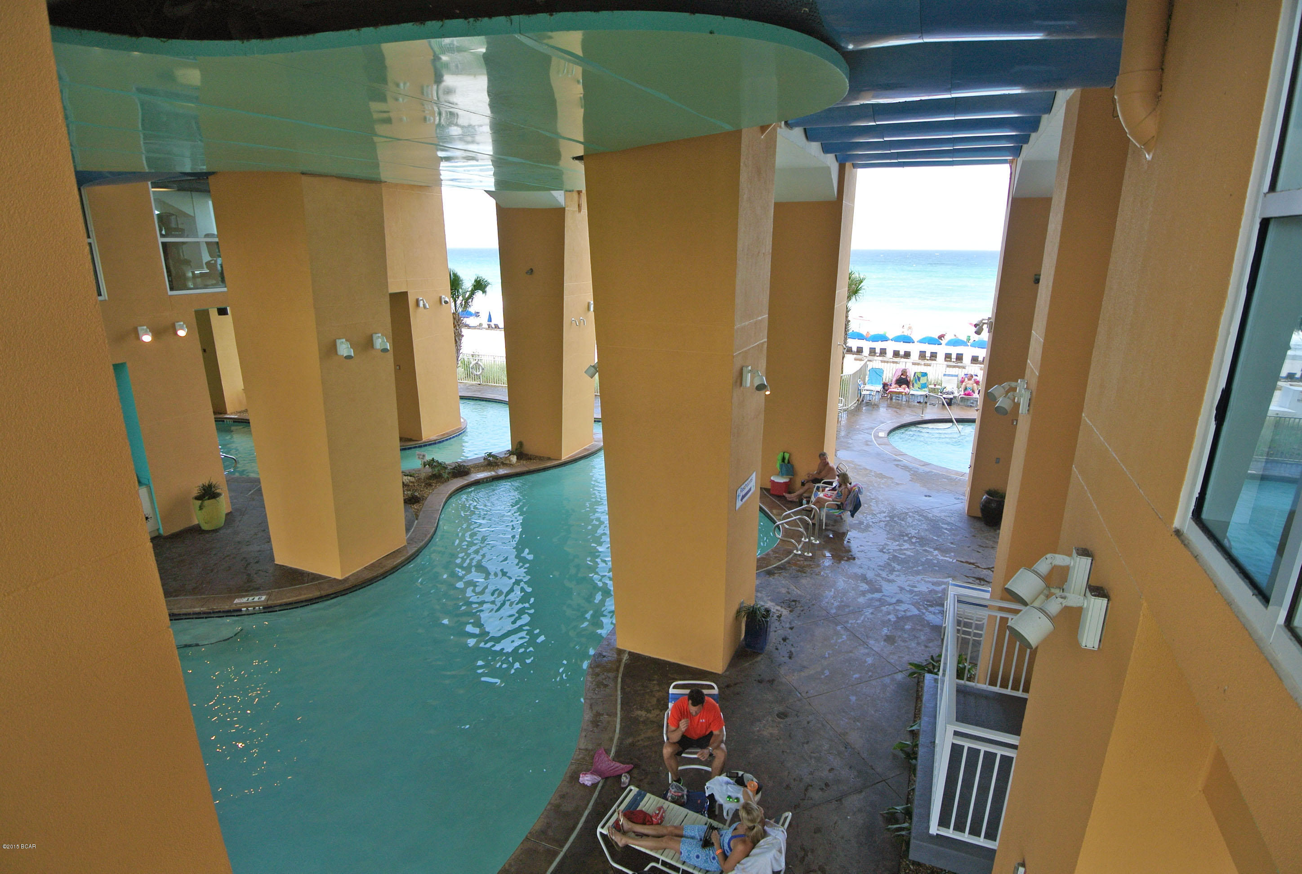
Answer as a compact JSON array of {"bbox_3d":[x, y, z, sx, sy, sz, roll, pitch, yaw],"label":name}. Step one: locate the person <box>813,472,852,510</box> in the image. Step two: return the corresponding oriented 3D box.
[{"bbox_3d":[3.599,1.245,13.181,0.842,1.089,0.515,0,16,0],"label":"person"}]

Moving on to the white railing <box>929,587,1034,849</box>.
[{"bbox_3d":[3.587,2.869,6.721,1.089,1.138,2.524,7,17,23],"label":"white railing"}]

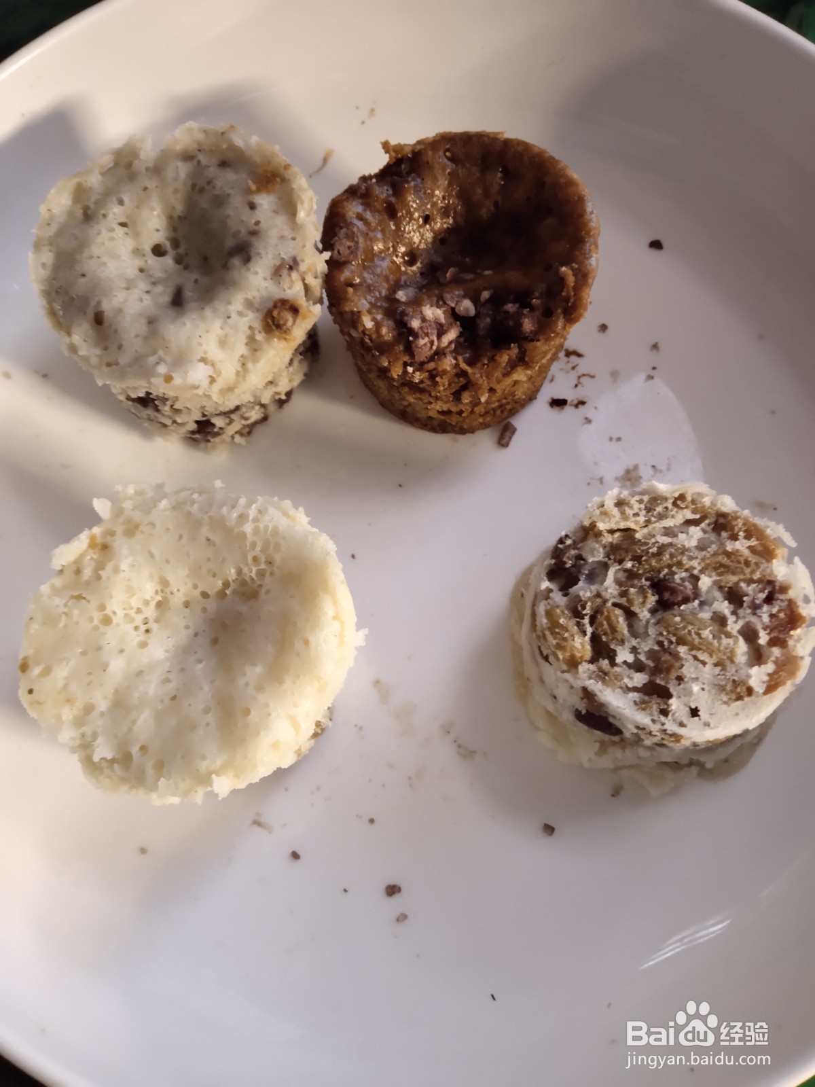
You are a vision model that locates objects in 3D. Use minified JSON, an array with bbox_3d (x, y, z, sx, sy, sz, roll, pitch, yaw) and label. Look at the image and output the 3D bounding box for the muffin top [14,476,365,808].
[{"bbox_3d":[-0.037,0.021,0.161,0.058,0.040,0.058,0,74,1],"label":"muffin top"}]

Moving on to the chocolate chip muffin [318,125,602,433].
[{"bbox_3d":[0.011,-0.054,0.182,0.055,0.040,0.055,0,74,1],"label":"chocolate chip muffin"}]

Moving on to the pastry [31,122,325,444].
[{"bbox_3d":[-0.044,-0.052,0.180,0.057,0.043,0.057,0,74,1],"label":"pastry"}]

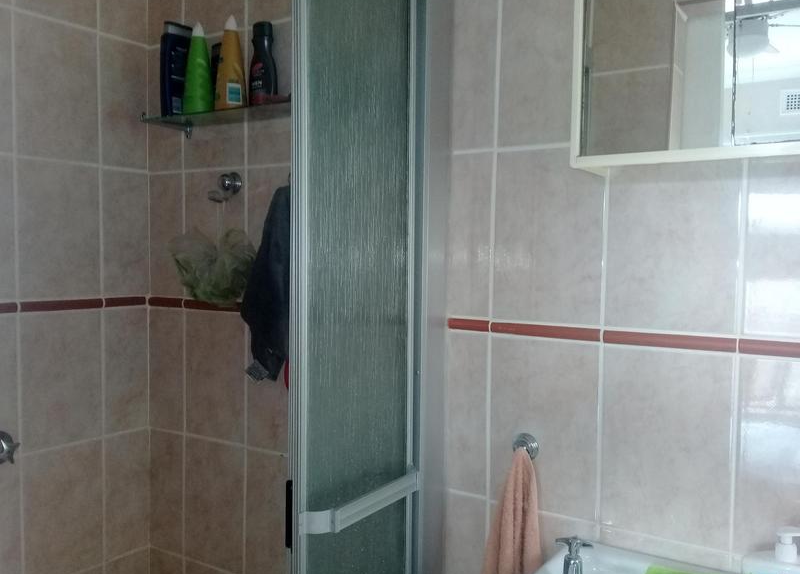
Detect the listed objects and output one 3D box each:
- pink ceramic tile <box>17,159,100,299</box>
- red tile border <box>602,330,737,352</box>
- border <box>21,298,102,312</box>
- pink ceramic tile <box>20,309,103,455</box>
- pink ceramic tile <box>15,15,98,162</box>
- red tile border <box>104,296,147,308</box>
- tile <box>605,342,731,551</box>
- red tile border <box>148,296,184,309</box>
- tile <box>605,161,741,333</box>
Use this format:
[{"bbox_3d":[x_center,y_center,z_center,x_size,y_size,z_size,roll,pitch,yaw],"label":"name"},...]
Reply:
[{"bbox_3d":[-0.755,-0.121,1.596,0.009,0.304,0.200,3,3,32],"label":"pink ceramic tile"},{"bbox_3d":[0.426,0.085,1.138,0.200,0.020,0.011,3,3,32],"label":"red tile border"},{"bbox_3d":[-0.757,0.044,1.604,0.011,0.020,0.200,3,3,32],"label":"border"},{"bbox_3d":[-0.760,0.208,1.613,0.009,0.304,0.200,3,3,32],"label":"pink ceramic tile"},{"bbox_3d":[-0.751,-0.427,1.581,0.009,0.301,0.200,3,3,32],"label":"pink ceramic tile"},{"bbox_3d":[-0.658,0.037,1.722,0.011,0.020,0.123,3,3,32],"label":"red tile border"},{"bbox_3d":[0.417,0.246,1.127,0.197,0.298,0.010,3,3,32],"label":"tile"},{"bbox_3d":[-0.566,0.037,1.741,0.126,0.020,0.011,3,3,32],"label":"red tile border"},{"bbox_3d":[0.421,-0.080,1.111,0.197,0.298,0.010,3,3,32],"label":"tile"}]

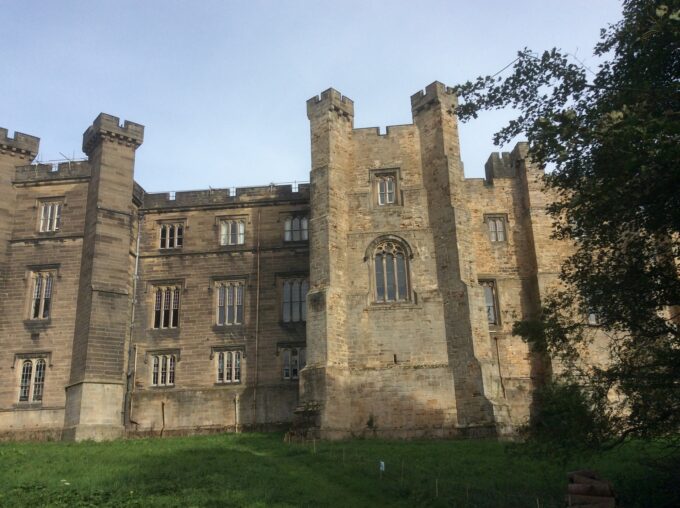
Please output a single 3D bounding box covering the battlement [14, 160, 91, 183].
[{"bbox_3d":[-19.489,-5.492,42.893,5.213,1.289,0.600,-3,-18,4],"label":"battlement"}]

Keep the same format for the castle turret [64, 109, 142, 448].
[{"bbox_3d":[-15.141,1.231,39.974,3.000,20.700,3.300,13,-23,-38],"label":"castle turret"}]

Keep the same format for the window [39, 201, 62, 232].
[{"bbox_3d":[-19.243,-2.471,41.849,1.500,2.188,0.300,-3,-18,4],"label":"window"}]

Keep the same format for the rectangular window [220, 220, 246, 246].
[{"bbox_3d":[-7.388,-1.506,43.050,1.720,1.920,0.300,-3,-17,4],"label":"rectangular window"}]

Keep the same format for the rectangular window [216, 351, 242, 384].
[{"bbox_3d":[-7.159,7.243,40.416,1.720,2.080,0.300,-3,-17,4],"label":"rectangular window"}]

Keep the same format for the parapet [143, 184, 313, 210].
[{"bbox_3d":[-8.019,-3.888,43.821,12.280,1.520,0.700,-3,-17,4],"label":"parapet"}]

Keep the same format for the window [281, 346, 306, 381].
[{"bbox_3d":[-2.908,6.995,40.094,1.700,2.080,0.300,-3,-17,4],"label":"window"}]

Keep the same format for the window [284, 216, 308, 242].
[{"bbox_3d":[-3.107,-1.735,45.213,1.754,1.876,0.300,-3,-18,4],"label":"window"}]

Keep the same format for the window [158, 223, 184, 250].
[{"bbox_3d":[-11.649,-1.276,43.379,1.720,1.920,0.300,-3,-17,4],"label":"window"}]

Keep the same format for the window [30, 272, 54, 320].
[{"bbox_3d":[-18.971,2.727,40.158,1.400,3.085,0.300,-3,-18,4],"label":"window"}]

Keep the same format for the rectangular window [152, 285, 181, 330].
[{"bbox_3d":[-11.601,3.543,41.935,1.880,2.900,0.300,-3,-17,4],"label":"rectangular window"}]

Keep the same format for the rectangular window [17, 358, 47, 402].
[{"bbox_3d":[-17.890,7.303,36.370,1.619,2.570,0.300,-3,-17,4],"label":"rectangular window"}]

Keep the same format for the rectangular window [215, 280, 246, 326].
[{"bbox_3d":[-7.637,3.407,43.974,1.929,3.051,0.300,-3,-18,4],"label":"rectangular window"}]

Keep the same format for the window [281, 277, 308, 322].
[{"bbox_3d":[-3.002,3.240,43.608,1.956,3.026,0.300,-3,-18,4],"label":"window"}]

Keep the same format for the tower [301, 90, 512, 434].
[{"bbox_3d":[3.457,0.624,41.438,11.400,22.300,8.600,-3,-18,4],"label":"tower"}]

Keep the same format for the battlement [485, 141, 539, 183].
[{"bbox_3d":[11.724,-5.893,42.578,3.240,2.040,2.800,-3,-17,4],"label":"battlement"}]

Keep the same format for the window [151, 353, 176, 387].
[{"bbox_3d":[-12.030,7.904,42.929,1.698,2.227,0.300,-3,-18,4],"label":"window"}]

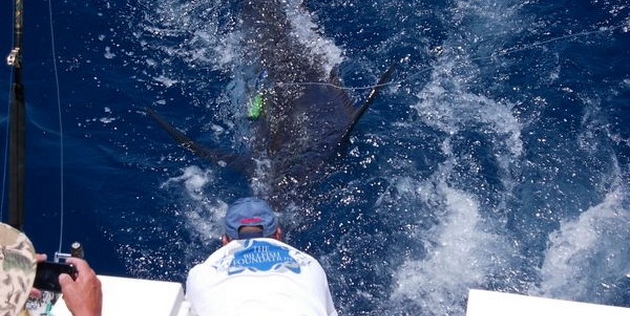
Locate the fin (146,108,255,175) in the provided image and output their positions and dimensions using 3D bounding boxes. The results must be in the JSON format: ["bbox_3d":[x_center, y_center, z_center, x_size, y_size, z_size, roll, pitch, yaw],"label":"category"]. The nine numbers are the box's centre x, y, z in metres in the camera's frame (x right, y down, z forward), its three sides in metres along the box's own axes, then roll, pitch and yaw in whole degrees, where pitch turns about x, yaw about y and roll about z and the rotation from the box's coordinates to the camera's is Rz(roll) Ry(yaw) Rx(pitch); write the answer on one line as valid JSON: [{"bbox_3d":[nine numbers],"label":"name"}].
[{"bbox_3d":[-0.548,-0.067,7.057,0.700,0.110,0.180,25,41,36],"label":"fin"}]

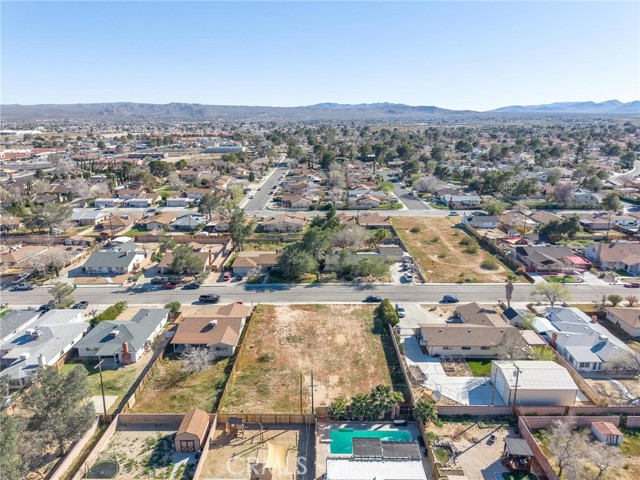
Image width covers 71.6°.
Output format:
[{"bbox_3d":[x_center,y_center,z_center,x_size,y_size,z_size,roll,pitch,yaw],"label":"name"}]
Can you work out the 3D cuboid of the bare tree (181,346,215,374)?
[{"bbox_3d":[-23.963,23.645,87.086,6.400,4.900,6.400,0,15,0],"label":"bare tree"}]

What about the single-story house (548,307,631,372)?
[{"bbox_3d":[57.892,20.465,99.119,13.400,4.600,25.400,0,15,0],"label":"single-story house"}]

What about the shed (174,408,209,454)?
[{"bbox_3d":[-19.750,29.550,69.050,3.820,3.450,5.570,0,16,0],"label":"shed"}]

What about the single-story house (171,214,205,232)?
[{"bbox_3d":[-59.784,-7.762,204.069,13.400,4.200,16.500,0,16,0],"label":"single-story house"}]

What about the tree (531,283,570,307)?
[{"bbox_3d":[60.592,14.777,116.831,9.400,6.100,9.400,0,15,0],"label":"tree"}]

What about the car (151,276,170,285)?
[{"bbox_3d":[-47.905,12.427,133.636,4.900,1.650,1.900,0,15,0],"label":"car"}]

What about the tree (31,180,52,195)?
[{"bbox_3d":[-178.052,-33.035,282.350,12.320,9.540,12.320,0,16,0],"label":"tree"}]

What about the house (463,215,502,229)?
[{"bbox_3d":[71.570,-8.460,197.230,14.640,4.330,11.650,0,16,0],"label":"house"}]

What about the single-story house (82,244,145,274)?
[{"bbox_3d":[-70.285,6.575,154.177,15.500,4.200,19.500,0,16,0],"label":"single-story house"}]

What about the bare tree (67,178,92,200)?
[{"bbox_3d":[-145.850,-30.424,267.307,13.780,12.830,13.780,0,16,0],"label":"bare tree"}]

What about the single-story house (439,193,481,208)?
[{"bbox_3d":[81.355,-23.228,257.295,19.500,4.300,15.000,0,15,0],"label":"single-story house"}]

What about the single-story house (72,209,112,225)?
[{"bbox_3d":[-111.684,-10.972,215.424,14.000,4.100,15.800,0,16,0],"label":"single-story house"}]

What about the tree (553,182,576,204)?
[{"bbox_3d":[130.660,-24.000,238.520,12.580,10.930,12.380,0,16,0],"label":"tree"}]

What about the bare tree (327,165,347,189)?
[{"bbox_3d":[11.297,-42.303,301.481,11.960,16.790,11.960,0,16,0],"label":"bare tree"}]

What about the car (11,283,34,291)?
[{"bbox_3d":[-85.280,13.190,127.820,5.570,1.800,1.960,0,16,0],"label":"car"}]

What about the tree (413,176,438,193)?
[{"bbox_3d":[65.640,-34.150,275.570,15.780,9.590,14.950,0,16,0],"label":"tree"}]

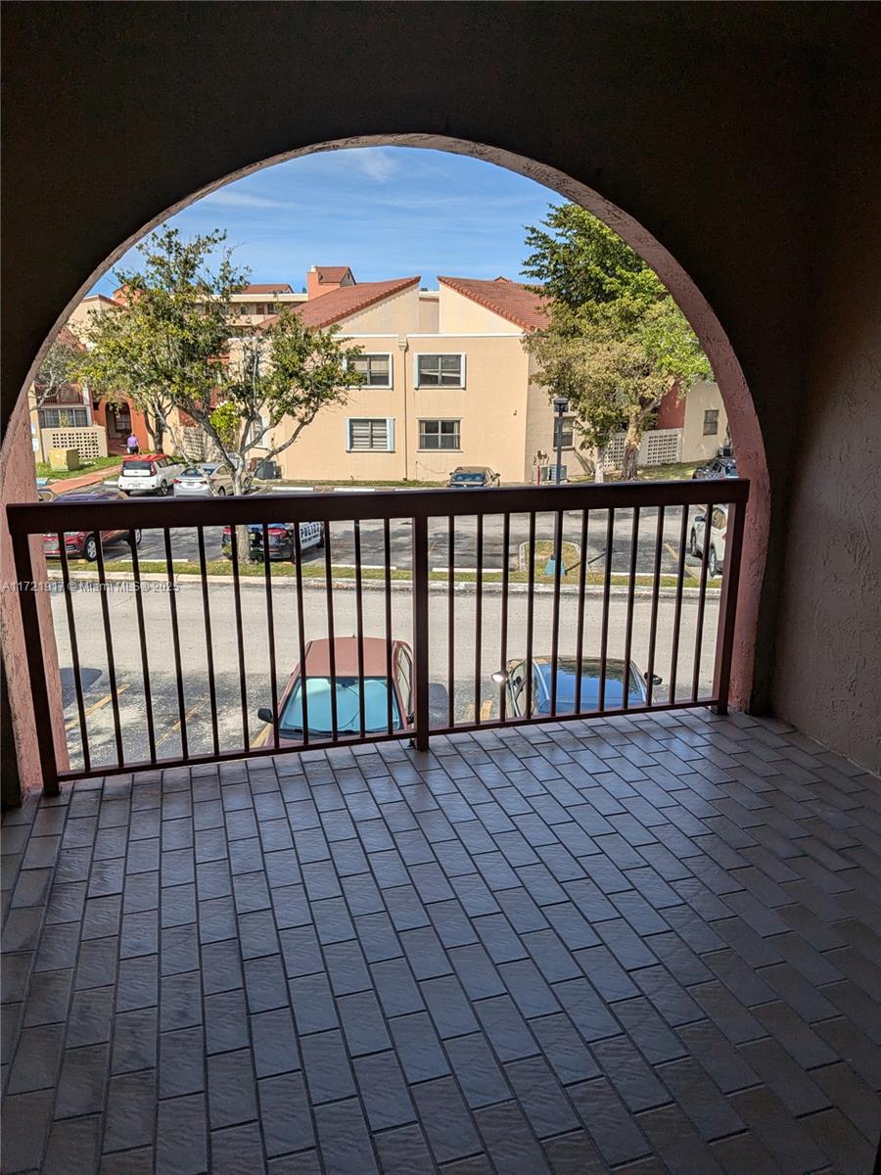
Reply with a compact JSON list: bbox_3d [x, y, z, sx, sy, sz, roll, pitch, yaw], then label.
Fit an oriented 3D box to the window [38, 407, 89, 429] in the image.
[{"bbox_3d":[-22.398,-10.025,48.521,2.950,1.350,0.150,-10,17,-34],"label":"window"}]

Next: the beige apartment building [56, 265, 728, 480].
[{"bbox_3d":[-2.800,-11.810,45.287,37.000,10.000,18.000,1,14,5],"label":"beige apartment building"}]

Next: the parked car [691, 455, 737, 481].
[{"bbox_3d":[12.204,-4.720,34.594,1.820,1.480,4.600,1,14,3],"label":"parked car"}]

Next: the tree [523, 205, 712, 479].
[{"bbox_3d":[8.149,-10.642,36.507,8.900,11.800,8.600,1,14,5],"label":"tree"}]

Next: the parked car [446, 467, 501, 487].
[{"bbox_3d":[1.324,-4.163,32.466,1.820,1.460,4.650,2,14,6],"label":"parked car"}]

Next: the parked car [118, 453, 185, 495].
[{"bbox_3d":[-12.546,-4.974,35.459,1.800,1.610,4.150,0,14,0],"label":"parked car"}]

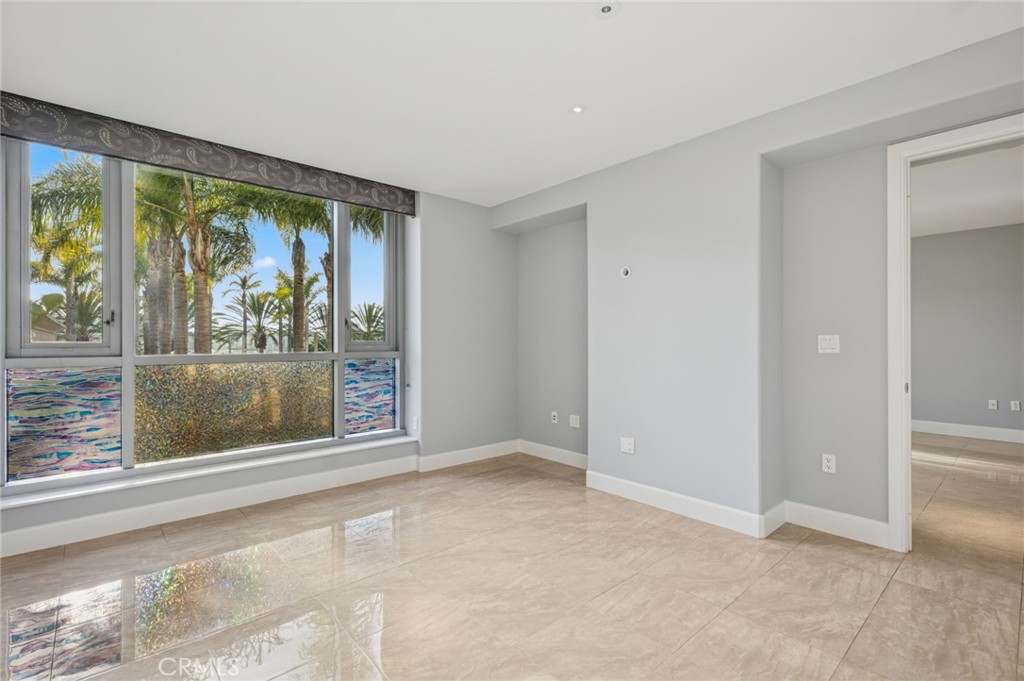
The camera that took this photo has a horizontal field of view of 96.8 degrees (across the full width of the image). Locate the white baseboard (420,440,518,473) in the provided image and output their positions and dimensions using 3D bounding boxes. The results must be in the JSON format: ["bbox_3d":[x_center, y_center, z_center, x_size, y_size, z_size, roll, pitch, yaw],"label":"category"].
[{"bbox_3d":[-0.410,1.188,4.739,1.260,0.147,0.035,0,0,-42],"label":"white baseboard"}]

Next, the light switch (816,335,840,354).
[{"bbox_3d":[2.076,0.026,2.979,0.012,0.116,0.117,0,0,-42],"label":"light switch"}]

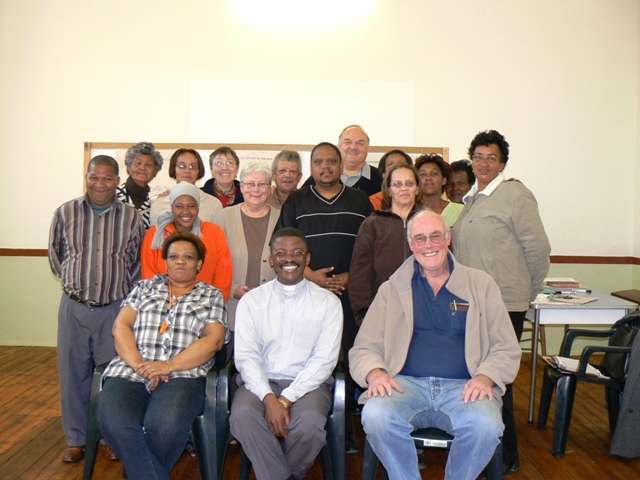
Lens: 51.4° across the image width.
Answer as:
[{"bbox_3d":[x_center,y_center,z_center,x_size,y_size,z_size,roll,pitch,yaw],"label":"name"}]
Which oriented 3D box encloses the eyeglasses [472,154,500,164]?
[{"bbox_3d":[0.881,-0.417,3.484,0.140,0.043,0.140,5,3,24],"label":"eyeglasses"}]

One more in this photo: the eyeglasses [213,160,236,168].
[{"bbox_3d":[-0.587,-0.464,4.093,0.142,0.042,0.140,1,3,-3],"label":"eyeglasses"}]

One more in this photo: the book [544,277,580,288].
[{"bbox_3d":[1.899,0.334,5.201,0.235,0.040,0.200,1,3,6],"label":"book"}]

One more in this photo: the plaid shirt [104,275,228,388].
[{"bbox_3d":[-0.719,0.434,3.160,0.540,0.540,0.360,6,-8,-4],"label":"plaid shirt"}]

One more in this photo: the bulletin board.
[{"bbox_3d":[-0.501,-0.424,6.217,3.408,0.920,0.040,1,3,0],"label":"bulletin board"}]

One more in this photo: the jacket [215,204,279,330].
[{"bbox_3d":[-0.364,0.164,3.793,0.510,0.732,0.300,1,3,-3],"label":"jacket"}]

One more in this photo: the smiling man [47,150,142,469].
[{"bbox_3d":[-1.236,0.351,3.662,0.510,1.630,0.340,0,3,-7],"label":"smiling man"}]

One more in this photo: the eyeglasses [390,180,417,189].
[{"bbox_3d":[0.450,-0.299,3.589,0.138,0.042,0.140,1,3,5],"label":"eyeglasses"}]

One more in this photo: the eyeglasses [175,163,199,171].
[{"bbox_3d":[-0.826,-0.453,4.148,0.137,0.042,0.140,6,3,-14],"label":"eyeglasses"}]

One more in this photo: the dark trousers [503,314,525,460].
[{"bbox_3d":[0.881,0.671,3.424,0.400,0.960,0.320,3,4,42],"label":"dark trousers"}]

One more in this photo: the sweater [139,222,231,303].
[{"bbox_3d":[-0.746,0.187,3.720,0.520,0.580,0.280,1,3,-8],"label":"sweater"}]

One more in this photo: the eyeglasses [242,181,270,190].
[{"bbox_3d":[-0.362,-0.308,3.809,0.148,0.042,0.140,2,3,-6],"label":"eyeglasses"}]

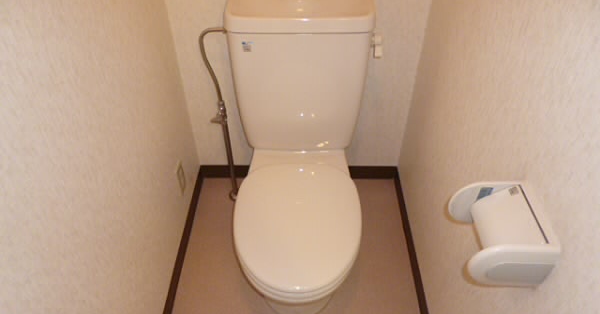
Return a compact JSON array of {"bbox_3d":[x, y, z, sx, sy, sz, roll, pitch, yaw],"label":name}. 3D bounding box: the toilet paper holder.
[{"bbox_3d":[0.350,0.143,0.751,0.120,0.110,0.160,1,44,0],"label":"toilet paper holder"}]

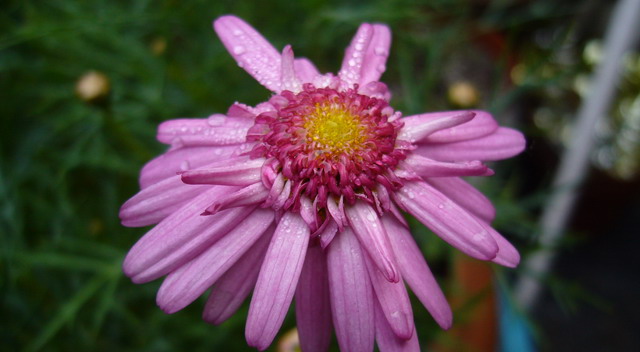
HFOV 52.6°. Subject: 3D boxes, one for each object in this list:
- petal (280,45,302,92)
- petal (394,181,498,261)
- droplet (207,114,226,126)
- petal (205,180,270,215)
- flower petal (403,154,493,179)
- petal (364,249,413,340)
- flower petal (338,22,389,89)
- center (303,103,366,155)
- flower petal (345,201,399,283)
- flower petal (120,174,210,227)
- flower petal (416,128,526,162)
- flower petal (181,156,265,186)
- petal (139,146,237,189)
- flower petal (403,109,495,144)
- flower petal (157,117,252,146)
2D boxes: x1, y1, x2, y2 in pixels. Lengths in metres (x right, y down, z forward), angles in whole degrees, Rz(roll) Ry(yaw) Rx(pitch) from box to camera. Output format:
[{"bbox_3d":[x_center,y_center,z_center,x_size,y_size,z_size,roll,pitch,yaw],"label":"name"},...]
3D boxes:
[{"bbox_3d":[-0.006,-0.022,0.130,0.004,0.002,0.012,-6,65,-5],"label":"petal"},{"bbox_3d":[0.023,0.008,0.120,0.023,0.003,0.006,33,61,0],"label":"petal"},{"bbox_3d":[-0.017,-0.009,0.107,0.003,0.002,0.002,0,52,17],"label":"droplet"},{"bbox_3d":[-0.013,0.004,0.096,0.010,0.003,0.003,-19,56,-10],"label":"petal"},{"bbox_3d":[0.020,-0.001,0.101,0.014,0.003,0.003,5,53,-2],"label":"flower petal"},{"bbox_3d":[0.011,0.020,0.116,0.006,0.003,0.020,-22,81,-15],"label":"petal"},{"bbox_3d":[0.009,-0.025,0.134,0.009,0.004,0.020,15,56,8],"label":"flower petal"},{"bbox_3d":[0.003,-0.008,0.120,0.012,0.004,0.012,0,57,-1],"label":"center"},{"bbox_3d":[0.008,0.009,0.093,0.003,0.003,0.013,-17,64,-15],"label":"flower petal"},{"bbox_3d":[-0.023,0.003,0.102,0.017,0.003,0.005,-18,54,7],"label":"flower petal"},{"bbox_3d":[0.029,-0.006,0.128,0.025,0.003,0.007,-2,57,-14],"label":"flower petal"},{"bbox_3d":[-0.015,0.000,0.099,0.013,0.003,0.004,-6,53,-3],"label":"flower petal"},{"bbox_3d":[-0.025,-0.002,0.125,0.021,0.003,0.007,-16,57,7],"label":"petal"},{"bbox_3d":[0.022,-0.008,0.110,0.019,0.003,0.006,-6,53,-22],"label":"flower petal"},{"bbox_3d":[-0.019,-0.007,0.108,0.017,0.003,0.005,0,52,17],"label":"flower petal"}]

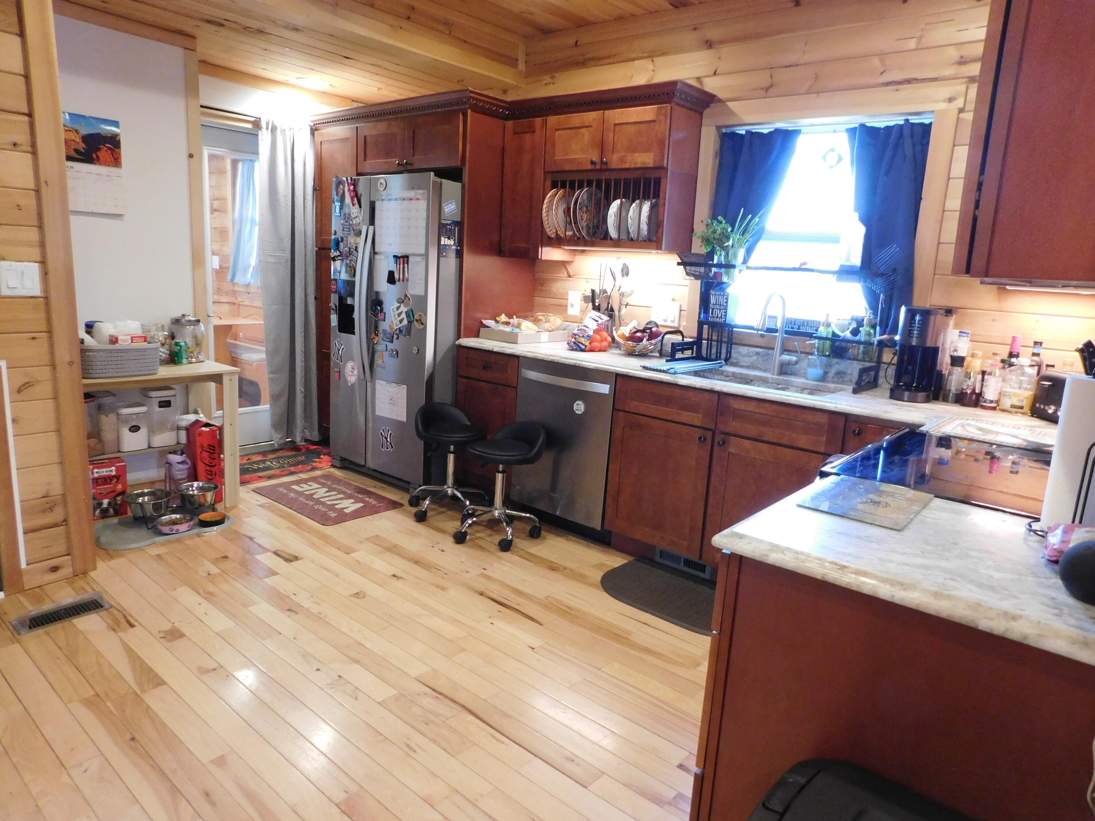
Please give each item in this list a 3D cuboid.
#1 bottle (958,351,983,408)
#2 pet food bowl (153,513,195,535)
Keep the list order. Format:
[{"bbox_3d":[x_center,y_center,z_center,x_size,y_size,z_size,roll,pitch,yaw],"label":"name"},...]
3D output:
[{"bbox_3d":[1.597,-0.116,2.719,0.070,0.200,0.070,13,15,40],"label":"bottle"},{"bbox_3d":[-1.764,0.536,3.436,0.176,0.050,0.176,3,11,-1],"label":"pet food bowl"}]

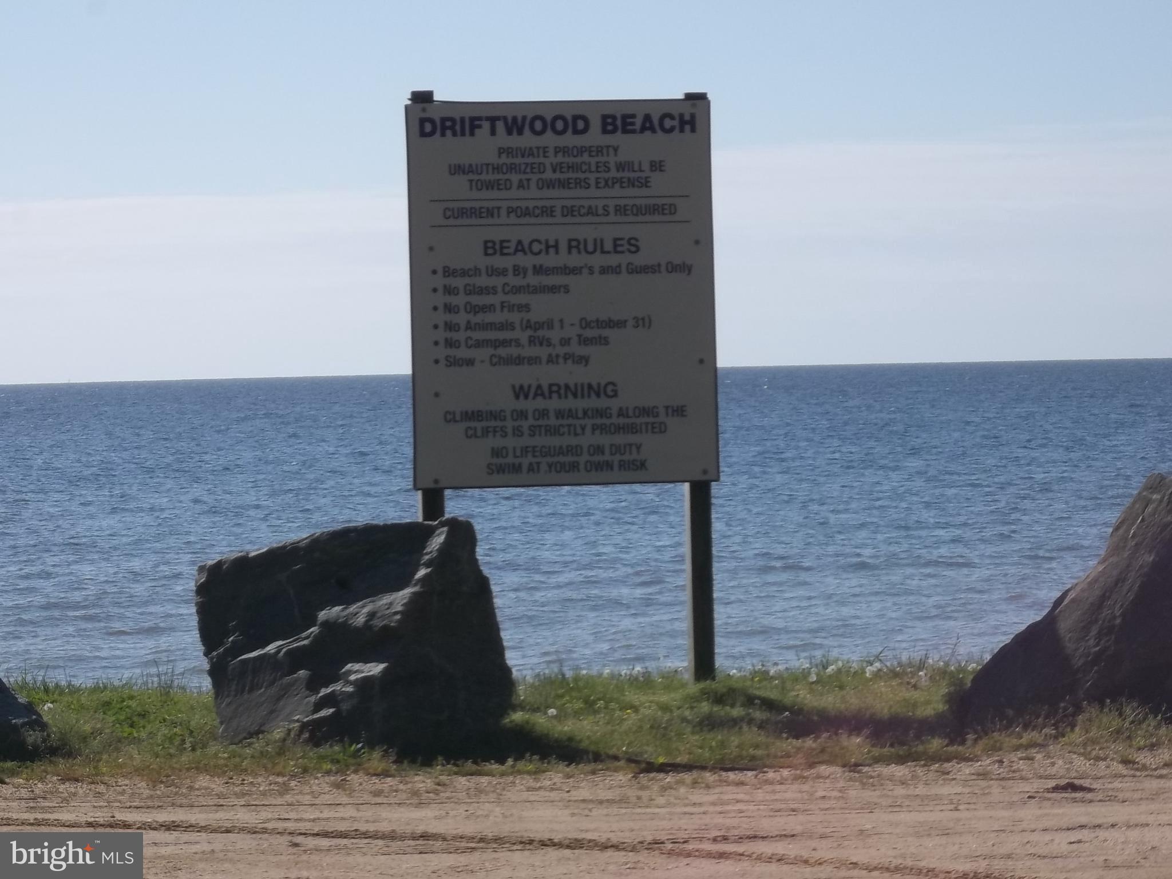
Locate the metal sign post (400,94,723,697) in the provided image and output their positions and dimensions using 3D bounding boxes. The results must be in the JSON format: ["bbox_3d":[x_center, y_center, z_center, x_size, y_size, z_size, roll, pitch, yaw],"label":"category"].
[{"bbox_3d":[-0.084,-0.200,18.250,1.225,2.376,0.110,-1,1,-11],"label":"metal sign post"}]

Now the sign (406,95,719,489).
[{"bbox_3d":[-0.092,-0.580,18.200,1.225,1.524,0.030,-1,1,-11],"label":"sign"}]

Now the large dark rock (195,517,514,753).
[{"bbox_3d":[-0.821,0.707,16.300,1.120,0.840,0.800,-1,1,0],"label":"large dark rock"}]

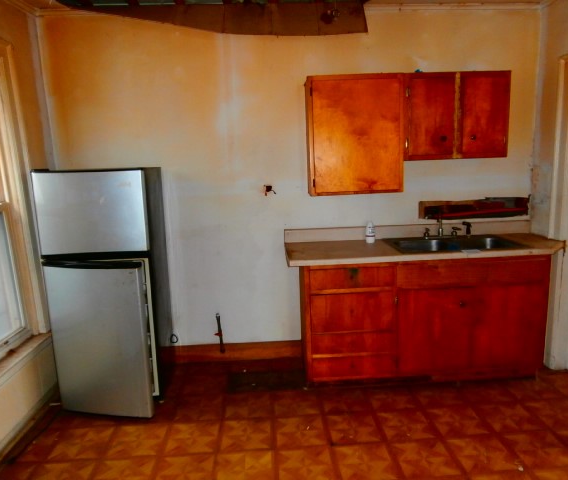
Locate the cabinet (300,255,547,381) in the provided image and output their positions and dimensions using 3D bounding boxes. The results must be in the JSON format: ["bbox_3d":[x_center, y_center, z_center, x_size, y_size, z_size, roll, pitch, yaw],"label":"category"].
[{"bbox_3d":[0.921,0.500,3.167,1.571,0.855,0.610,-2,10,-2],"label":"cabinet"}]

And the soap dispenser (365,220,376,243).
[{"bbox_3d":[0.632,-0.057,3.231,0.065,0.166,0.060,-2,10,-2],"label":"soap dispenser"}]

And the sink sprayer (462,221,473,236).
[{"bbox_3d":[1.368,-0.082,3.312,0.070,0.120,0.040,-7,10,-27],"label":"sink sprayer"}]

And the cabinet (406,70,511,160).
[{"bbox_3d":[1.171,-0.857,3.130,0.720,0.567,0.275,-2,10,-2],"label":"cabinet"}]

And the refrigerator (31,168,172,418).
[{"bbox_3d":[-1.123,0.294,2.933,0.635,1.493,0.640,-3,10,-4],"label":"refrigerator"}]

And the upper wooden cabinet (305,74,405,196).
[{"bbox_3d":[0.493,-0.723,3.118,0.638,0.780,0.275,-2,10,-2],"label":"upper wooden cabinet"}]

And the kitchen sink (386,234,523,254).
[{"bbox_3d":[1.177,0.102,3.128,0.840,0.170,0.540,-2,10,-2],"label":"kitchen sink"}]

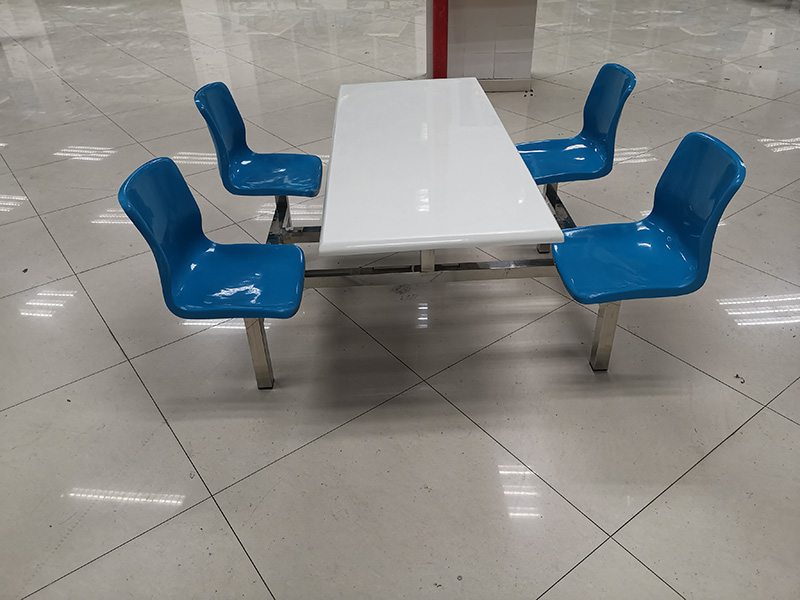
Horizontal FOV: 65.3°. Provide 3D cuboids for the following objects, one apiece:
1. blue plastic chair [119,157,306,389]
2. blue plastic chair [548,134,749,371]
[{"bbox_3d":[-0.517,-0.037,1.999,0.450,0.825,0.410,-3,34,-1],"label":"blue plastic chair"},{"bbox_3d":[0.729,-0.102,2.023,0.455,0.825,0.410,-3,34,-1],"label":"blue plastic chair"}]

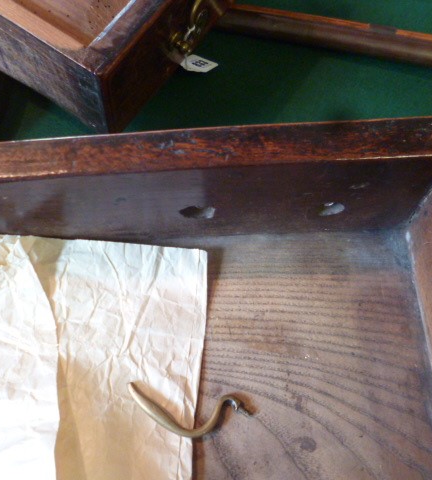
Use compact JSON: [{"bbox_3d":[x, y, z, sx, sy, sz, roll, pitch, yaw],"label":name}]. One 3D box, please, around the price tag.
[{"bbox_3d":[-0.013,-0.140,0.353,0.026,0.002,0.016,21,62,12],"label":"price tag"}]

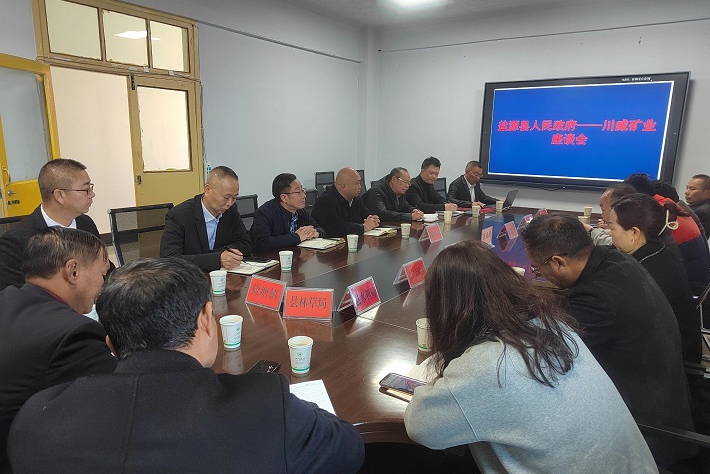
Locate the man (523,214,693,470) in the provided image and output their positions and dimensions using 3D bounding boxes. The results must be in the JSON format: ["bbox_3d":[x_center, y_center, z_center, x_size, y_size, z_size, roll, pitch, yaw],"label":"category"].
[{"bbox_3d":[0.829,0.514,1.788,0.740,1.220,0.540,8,14,30],"label":"man"}]

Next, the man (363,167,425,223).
[{"bbox_3d":[0.369,-0.081,4.679,0.740,1.240,0.570,10,14,35],"label":"man"}]

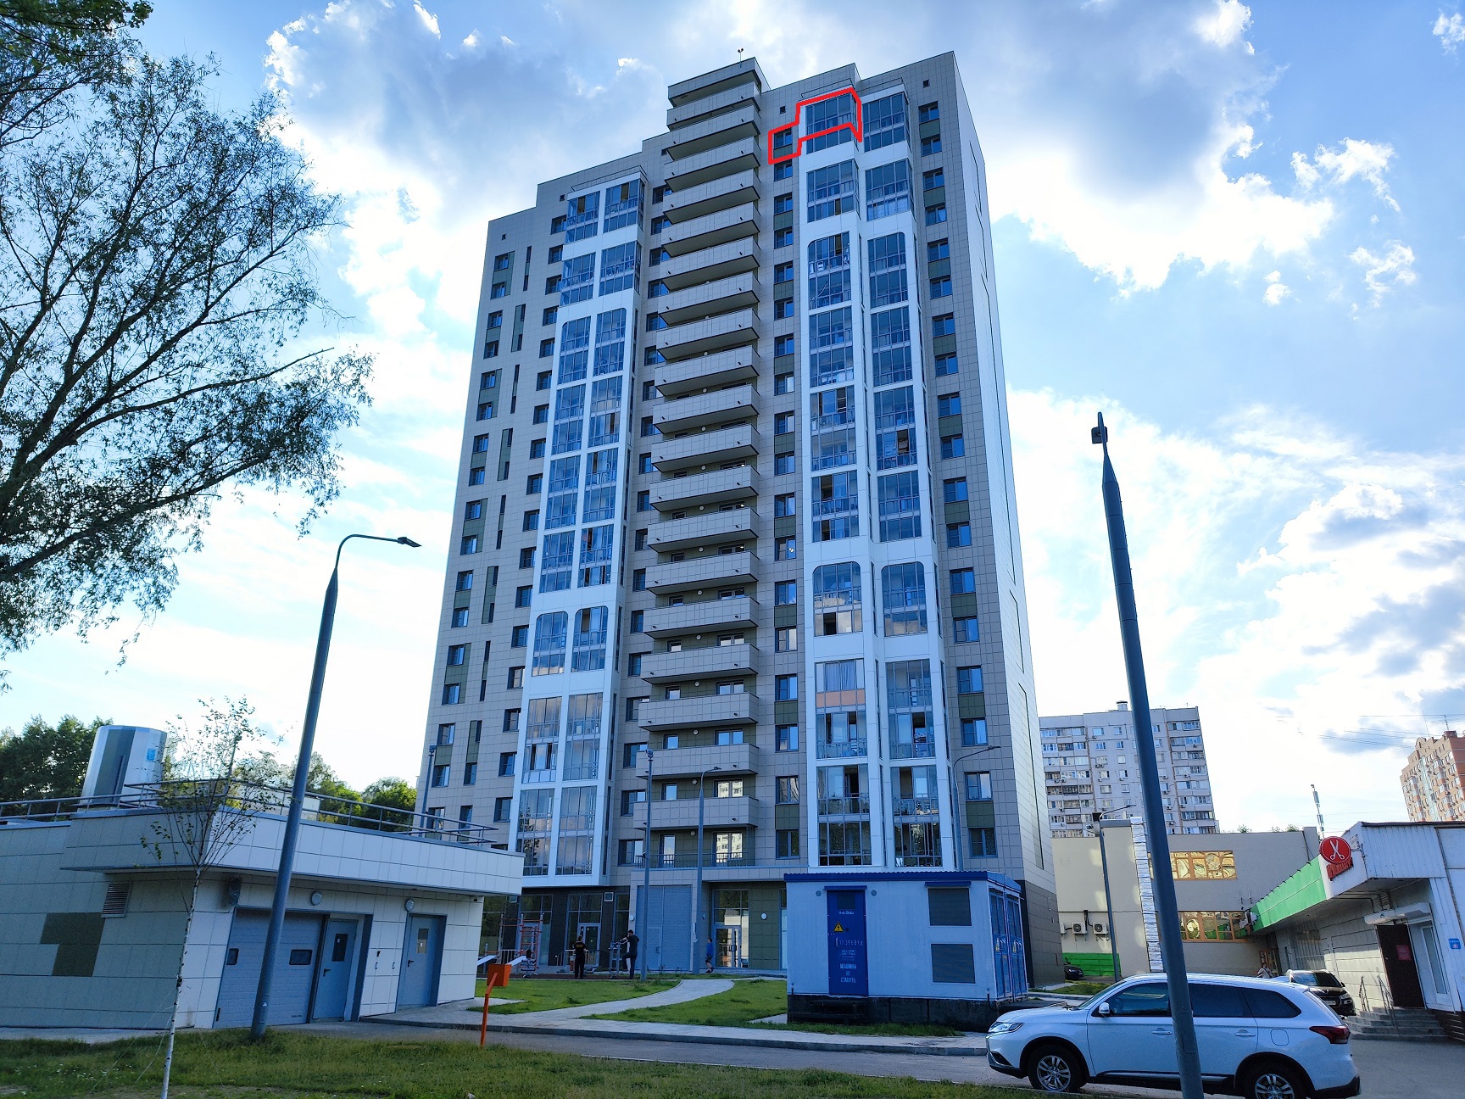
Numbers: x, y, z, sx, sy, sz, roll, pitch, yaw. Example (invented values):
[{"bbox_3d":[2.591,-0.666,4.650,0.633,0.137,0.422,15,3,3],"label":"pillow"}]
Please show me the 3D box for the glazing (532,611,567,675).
[{"bbox_3d":[-12.434,6.417,69.471,2.509,4.408,0.150,-8,-23,21],"label":"glazing"}]

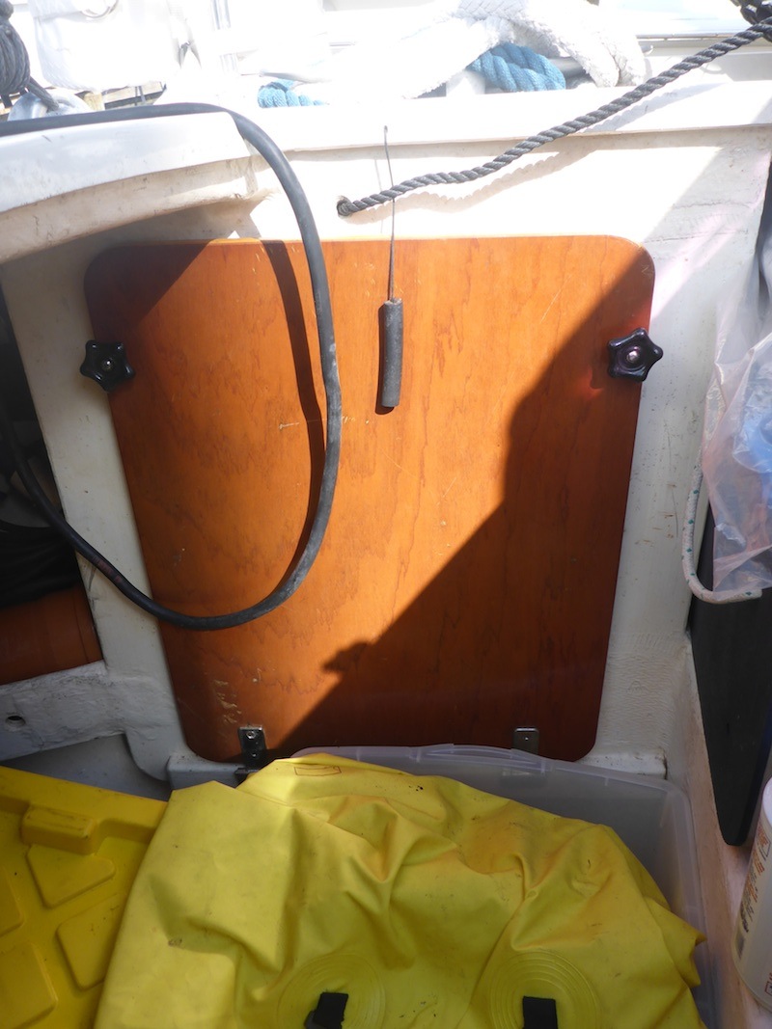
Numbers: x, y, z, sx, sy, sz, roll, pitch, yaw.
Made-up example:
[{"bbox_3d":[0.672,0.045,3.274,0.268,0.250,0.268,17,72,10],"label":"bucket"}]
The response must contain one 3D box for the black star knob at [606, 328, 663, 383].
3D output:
[{"bbox_3d":[0.205,-0.133,0.694,0.049,0.049,0.030,-1,30,1],"label":"black star knob"}]

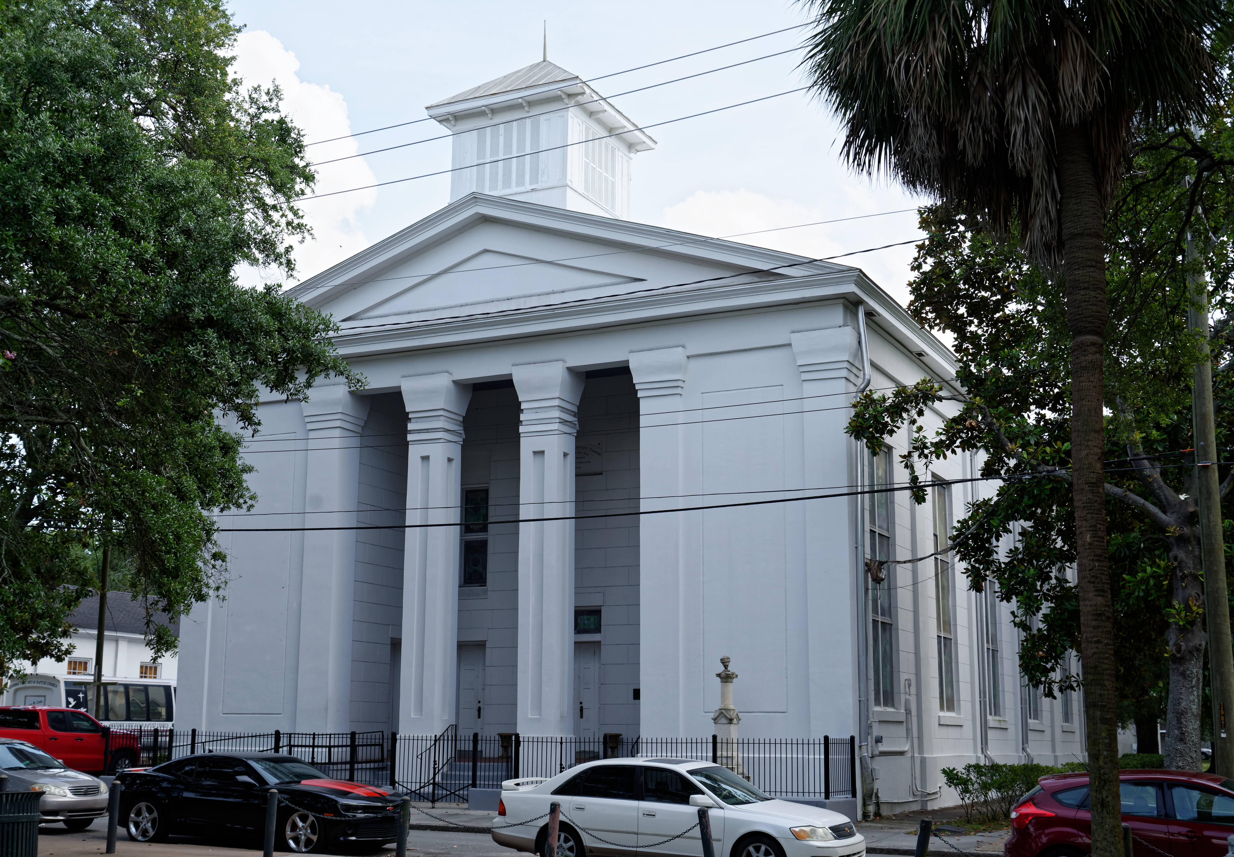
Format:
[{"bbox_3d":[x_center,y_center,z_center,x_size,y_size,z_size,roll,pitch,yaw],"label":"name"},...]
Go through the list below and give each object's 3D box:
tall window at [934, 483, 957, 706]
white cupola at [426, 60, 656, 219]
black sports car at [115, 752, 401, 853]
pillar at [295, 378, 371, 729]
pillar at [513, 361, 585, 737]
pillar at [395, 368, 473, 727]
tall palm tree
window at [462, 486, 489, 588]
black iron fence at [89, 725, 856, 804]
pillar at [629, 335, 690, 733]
[{"bbox_3d":[8.197,4.237,37.853,0.180,5.770,2.050,-5,-13,27],"label":"tall window"},{"bbox_3d":[-1.928,-7.300,39.620,4.460,5.220,4.500,-5,-13,27],"label":"white cupola"},{"bbox_3d":[-5.253,5.508,22.179,4.840,1.370,1.920,-5,-13,25],"label":"black sports car"},{"bbox_3d":[-7.234,3.231,37.613,1.370,8.610,1.200,-5,-13,27],"label":"pillar"},{"bbox_3d":[-1.636,2.762,34.727,1.380,8.590,1.100,-5,-13,27],"label":"pillar"},{"bbox_3d":[-4.514,3.018,36.206,1.370,8.670,1.150,-5,-13,27],"label":"pillar"},{"bbox_3d":[4.246,-0.567,14.922,4.300,10.700,4.200,-3,-12,16],"label":"tall palm tree"},{"bbox_3d":[-3.915,2.931,40.851,0.950,2.750,0.150,-5,-13,27],"label":"window"},{"bbox_3d":[-3.970,7.484,33.271,18.680,1.480,1.500,-5,-13,27],"label":"black iron fence"},{"bbox_3d":[1.070,2.469,33.374,1.400,8.570,1.100,-5,-13,27],"label":"pillar"}]

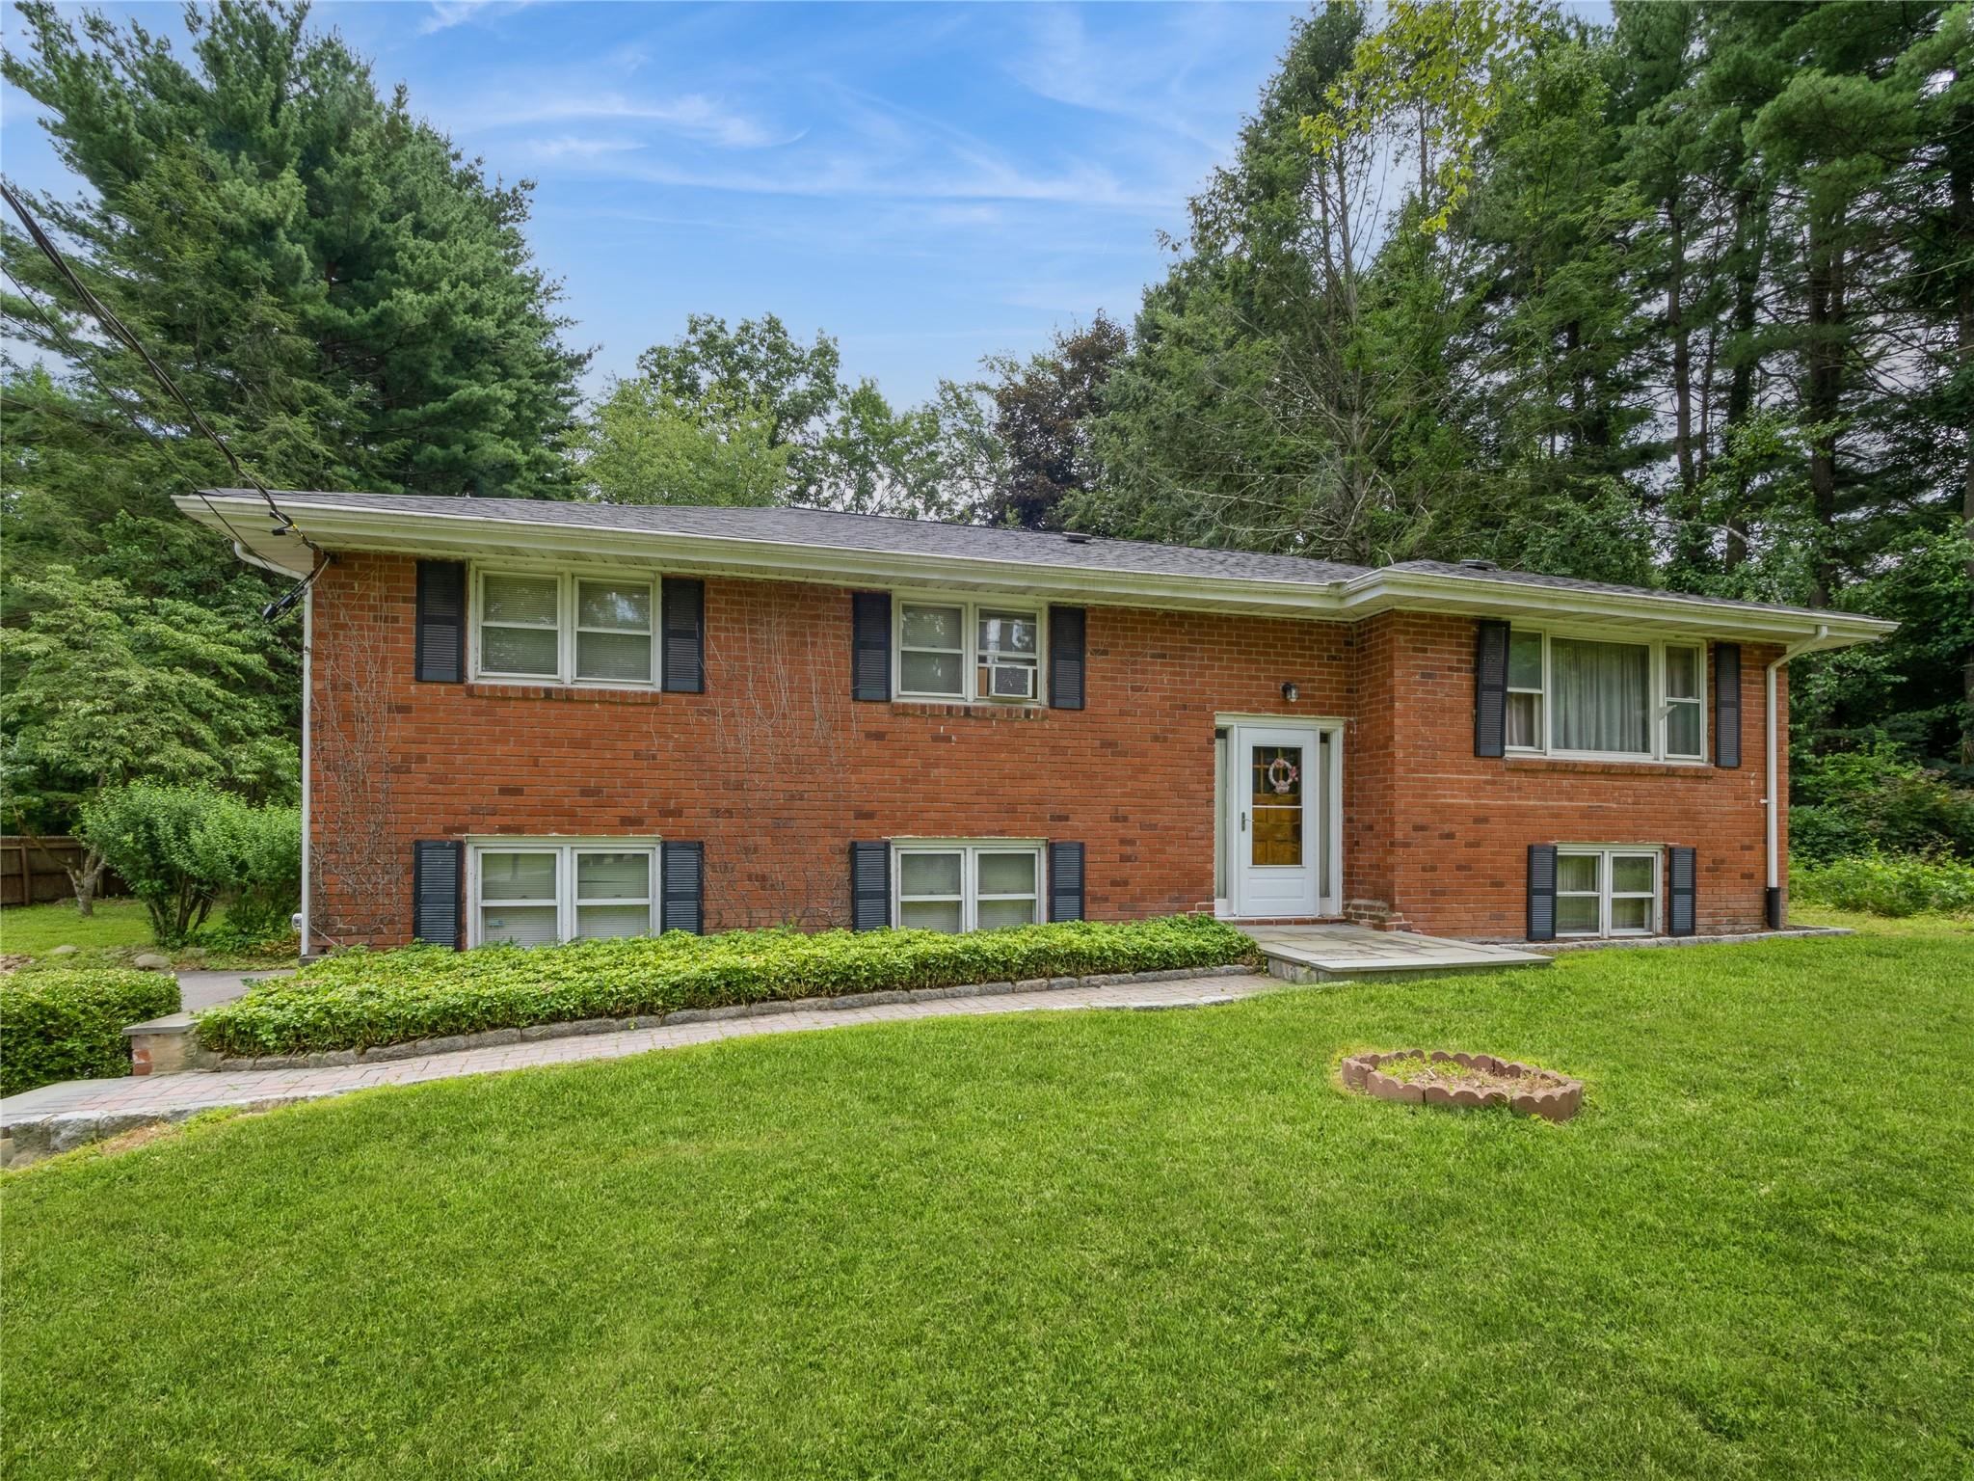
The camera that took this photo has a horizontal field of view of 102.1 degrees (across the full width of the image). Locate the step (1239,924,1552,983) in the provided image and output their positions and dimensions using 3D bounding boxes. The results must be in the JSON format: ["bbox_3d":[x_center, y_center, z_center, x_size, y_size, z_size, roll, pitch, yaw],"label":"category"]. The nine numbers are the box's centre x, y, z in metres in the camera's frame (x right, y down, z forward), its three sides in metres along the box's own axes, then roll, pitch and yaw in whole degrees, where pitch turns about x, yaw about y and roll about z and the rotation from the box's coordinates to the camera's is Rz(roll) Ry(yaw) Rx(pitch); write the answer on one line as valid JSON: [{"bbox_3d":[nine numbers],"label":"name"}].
[{"bbox_3d":[3.340,1.950,7.400,2.150,0.200,2.400,2,-4,-13],"label":"step"}]

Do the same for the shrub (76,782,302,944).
[{"bbox_3d":[-10.100,1.570,10.100,2.300,2.050,2.100,2,-4,-13],"label":"shrub"}]

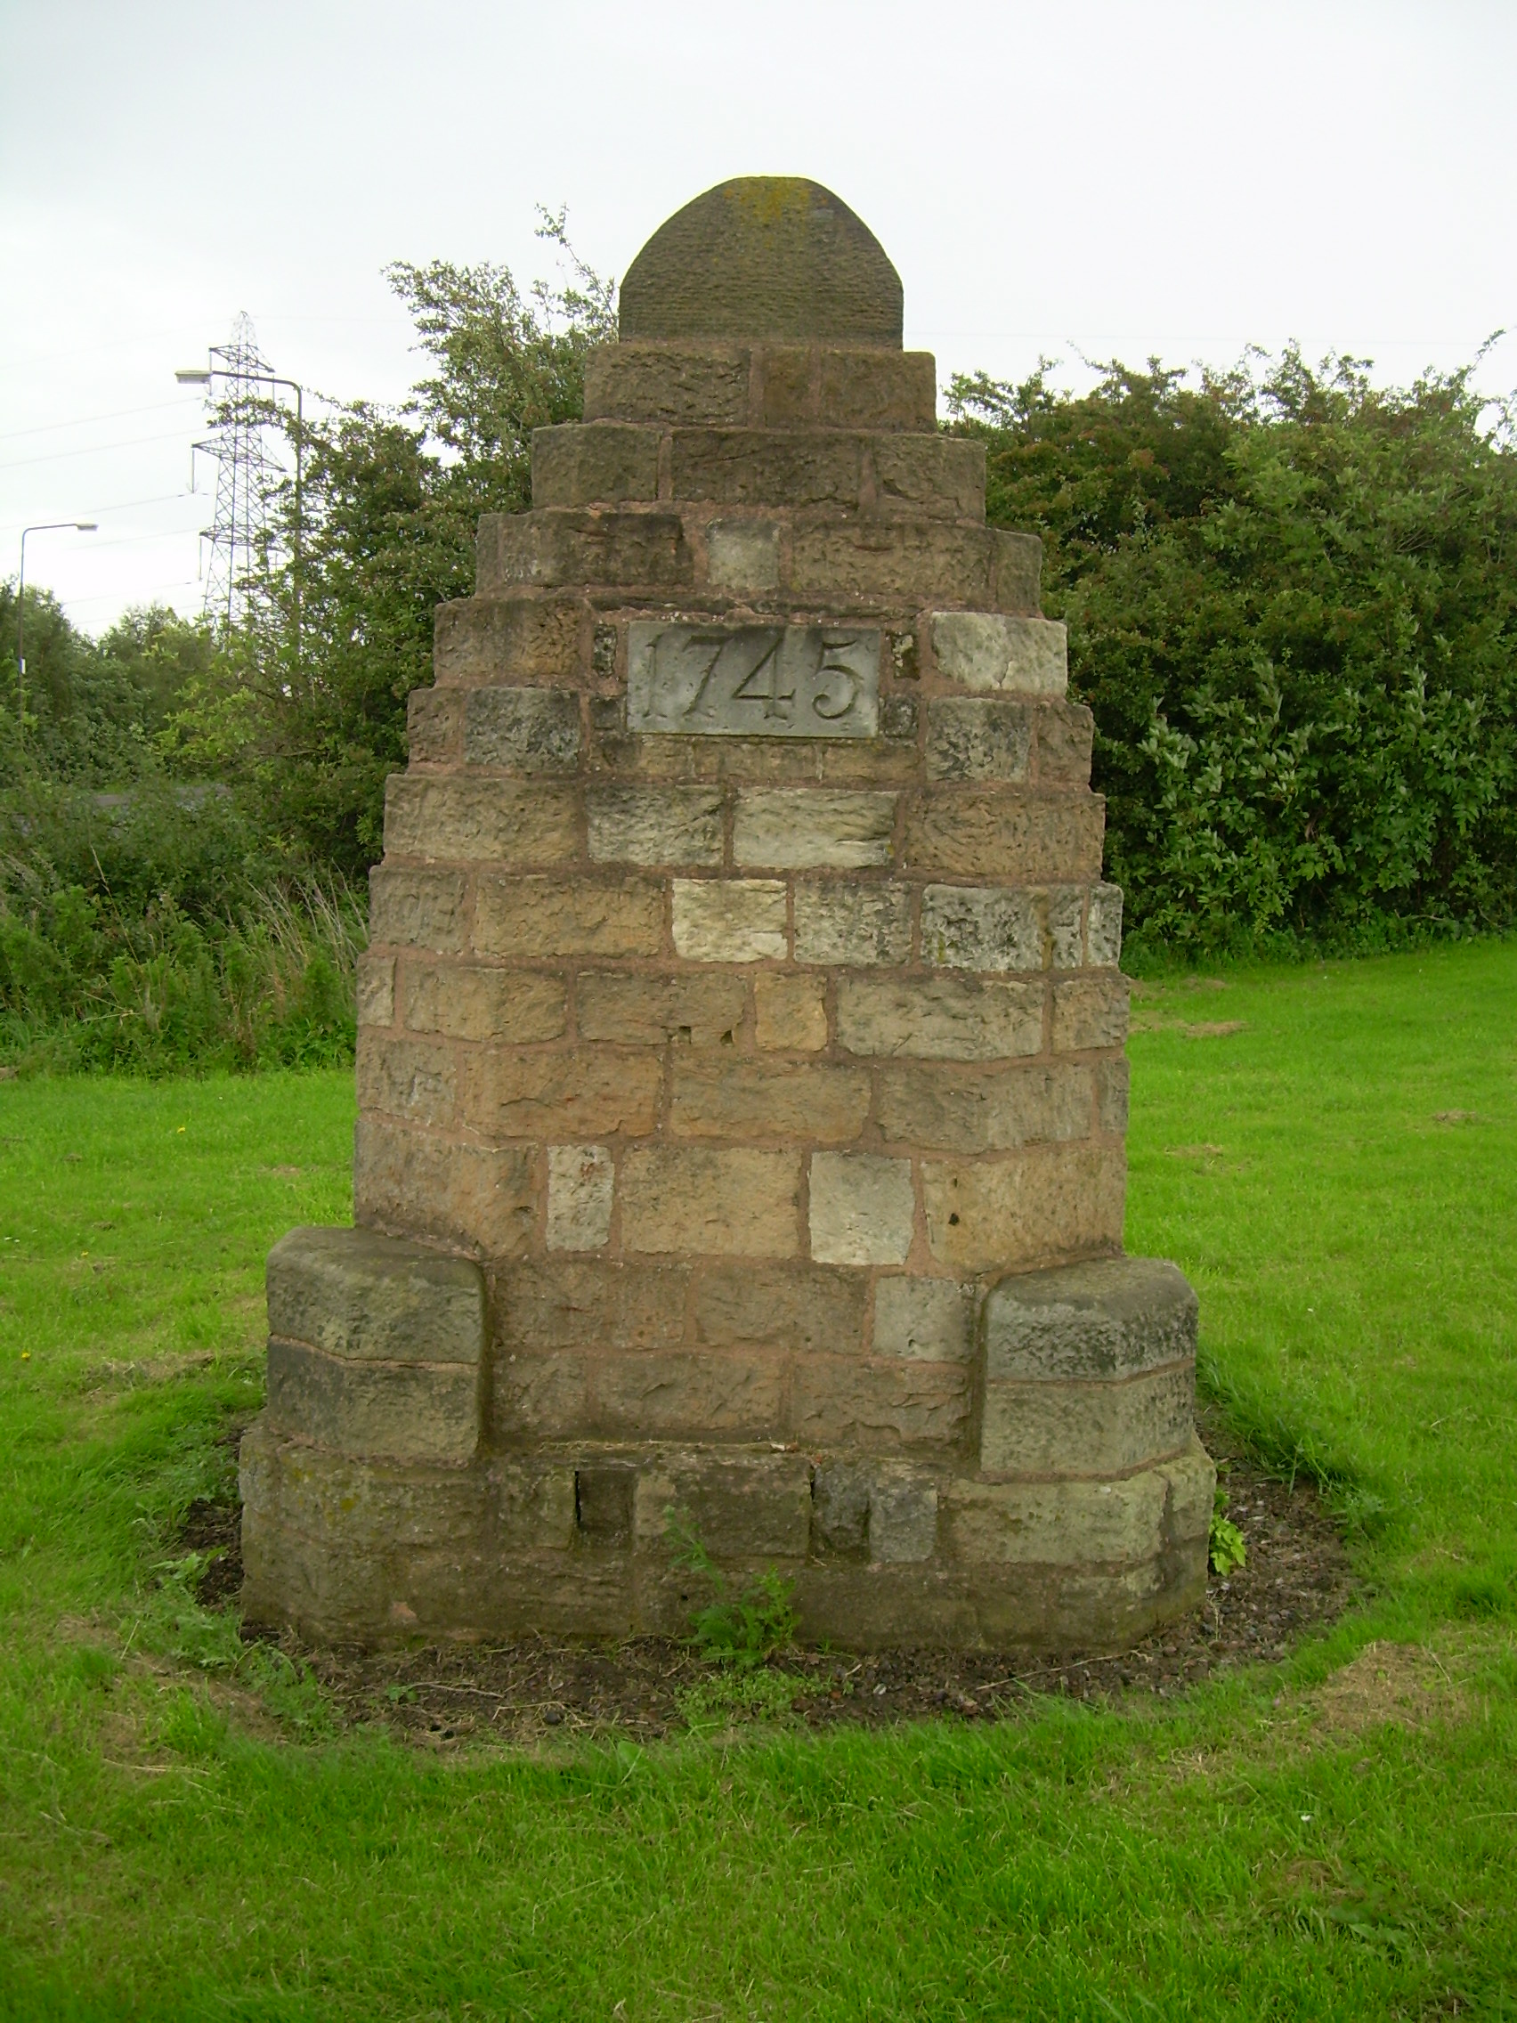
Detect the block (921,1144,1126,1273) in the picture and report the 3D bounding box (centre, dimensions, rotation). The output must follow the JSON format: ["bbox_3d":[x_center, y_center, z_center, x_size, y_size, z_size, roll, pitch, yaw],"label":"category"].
[{"bbox_3d":[0.565,0.401,4.659,0.459,0.220,0.320,2,5,0],"label":"block"}]

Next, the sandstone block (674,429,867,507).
[{"bbox_3d":[0.017,-1.069,4.446,0.368,0.145,0.200,2,4,1],"label":"sandstone block"}]

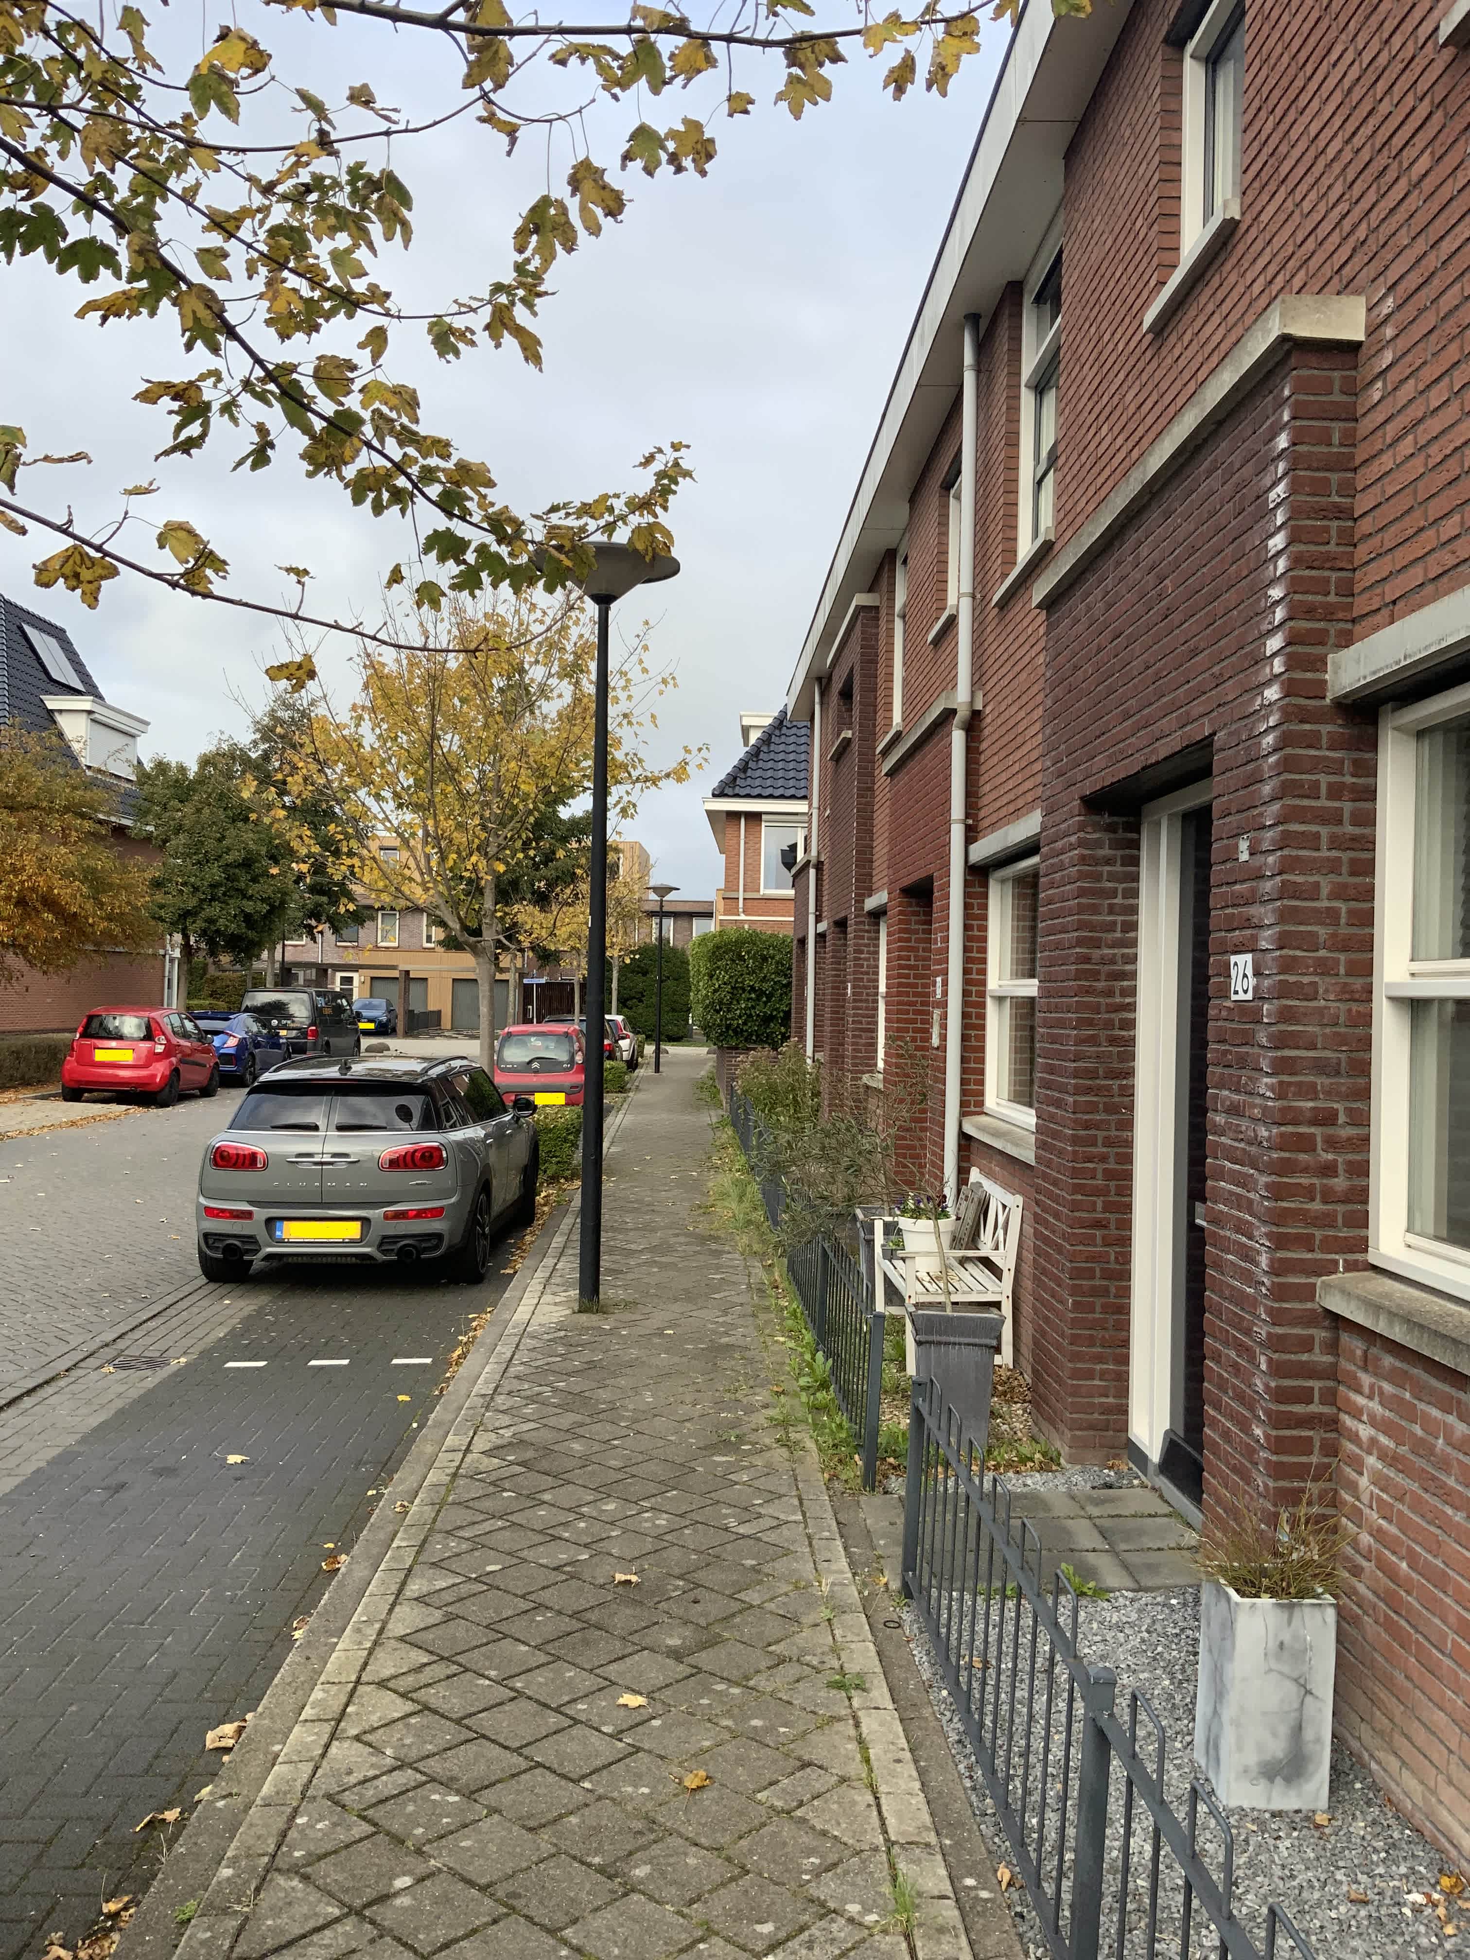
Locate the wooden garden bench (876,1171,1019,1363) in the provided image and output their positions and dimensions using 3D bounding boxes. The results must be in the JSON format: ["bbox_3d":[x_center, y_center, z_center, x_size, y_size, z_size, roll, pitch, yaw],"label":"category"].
[{"bbox_3d":[1.044,1.431,8.270,0.574,0.851,1.228,1,0,-2],"label":"wooden garden bench"}]

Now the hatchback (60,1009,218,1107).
[{"bbox_3d":[-9.830,1.216,27.398,1.700,1.580,3.720,1,0,-2],"label":"hatchback"}]

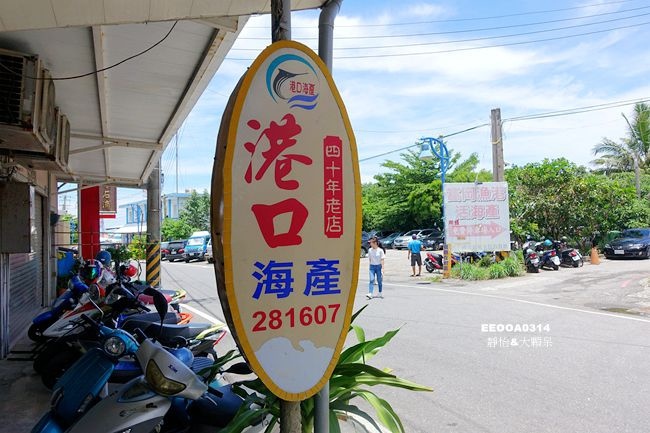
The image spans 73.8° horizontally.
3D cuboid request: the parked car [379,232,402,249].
[{"bbox_3d":[7.389,2.248,40.825,4.300,1.520,1.730,1,-2,-37],"label":"parked car"}]

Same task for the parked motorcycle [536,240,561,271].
[{"bbox_3d":[8.761,1.473,16.999,0.700,1.150,1.800,-1,-2,10],"label":"parked motorcycle"}]

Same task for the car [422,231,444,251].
[{"bbox_3d":[10.337,1.998,36.927,4.500,1.680,1.820,0,-2,-36],"label":"car"}]

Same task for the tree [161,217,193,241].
[{"bbox_3d":[-12.724,1.595,36.352,2.900,3.200,2.900,-1,-2,16],"label":"tree"}]

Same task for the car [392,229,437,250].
[{"bbox_3d":[8.487,2.087,38.827,4.500,1.680,1.820,1,-2,-37],"label":"car"}]

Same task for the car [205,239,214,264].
[{"bbox_3d":[-5.912,2.056,28.225,1.740,1.550,4.400,-1,-2,17],"label":"car"}]

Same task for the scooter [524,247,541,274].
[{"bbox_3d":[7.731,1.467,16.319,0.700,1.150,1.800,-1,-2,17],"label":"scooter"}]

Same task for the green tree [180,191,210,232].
[{"bbox_3d":[-13.330,0.620,45.137,3.900,6.600,3.900,-1,-2,-16],"label":"green tree"}]

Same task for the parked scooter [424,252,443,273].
[{"bbox_3d":[4.837,1.758,17.622,1.800,1.100,0.680,-3,-3,25],"label":"parked scooter"}]

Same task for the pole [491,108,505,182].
[{"bbox_3d":[6.719,-0.981,16.733,0.400,6.400,0.400,-2,-3,22],"label":"pole"}]

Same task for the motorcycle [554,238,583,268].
[{"bbox_3d":[10.826,1.662,19.297,0.700,1.120,1.800,-1,-2,-2],"label":"motorcycle"}]

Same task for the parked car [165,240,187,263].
[{"bbox_3d":[-10.162,2.548,32.682,1.760,1.550,4.400,-2,-2,11],"label":"parked car"}]

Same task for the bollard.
[{"bbox_3d":[12.505,1.835,20.052,0.390,0.750,0.390,-3,-3,32],"label":"bollard"}]

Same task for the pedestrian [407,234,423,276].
[{"bbox_3d":[3.480,1.491,16.984,0.600,1.650,0.380,-2,-2,12],"label":"pedestrian"}]

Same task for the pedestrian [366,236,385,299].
[{"bbox_3d":[1.308,1.337,11.433,0.480,1.610,0.400,-3,-3,25],"label":"pedestrian"}]

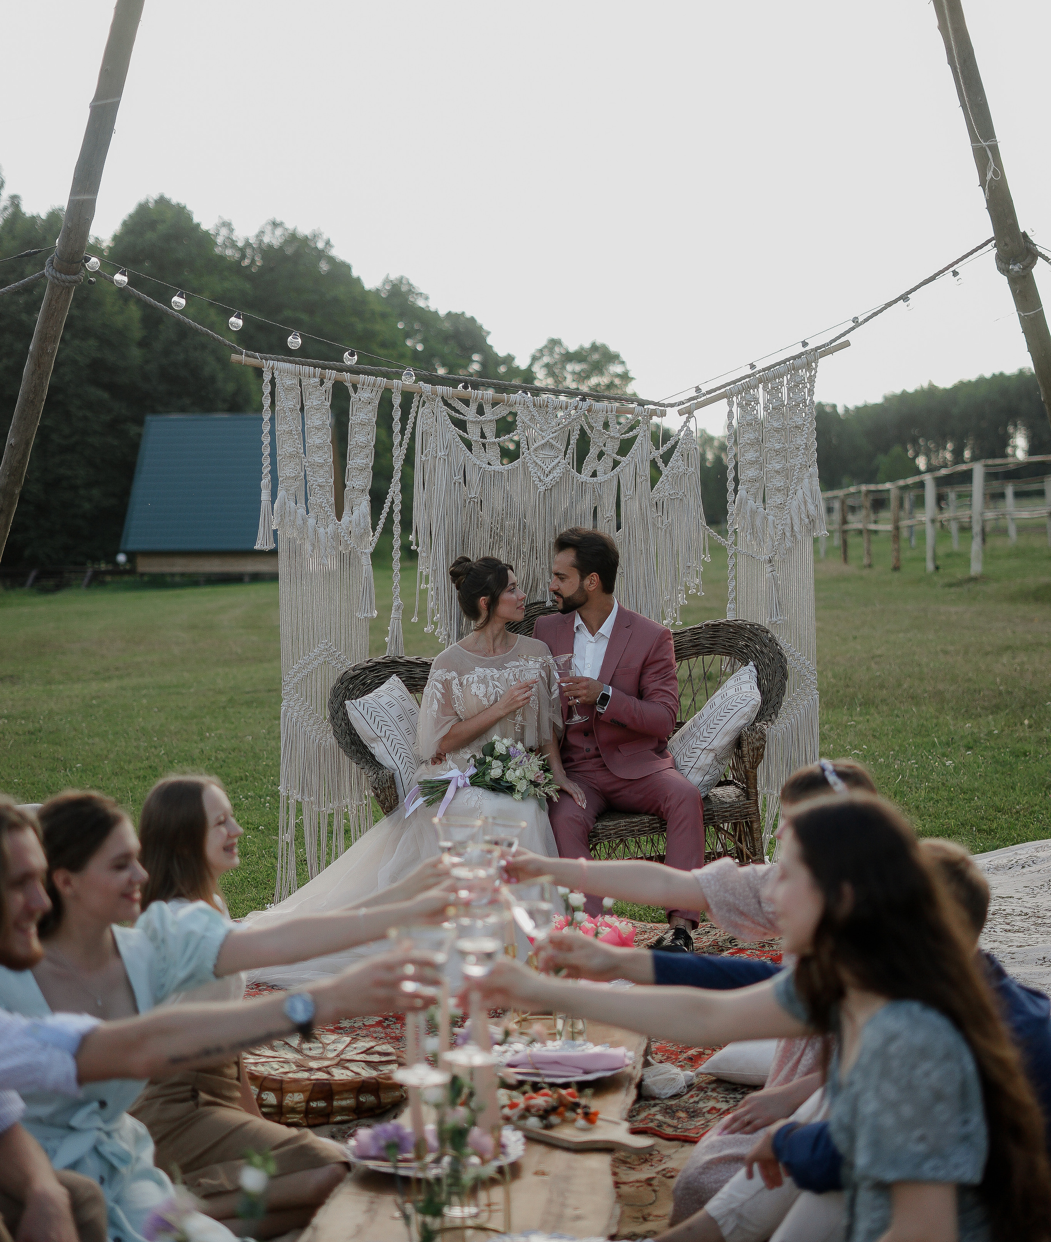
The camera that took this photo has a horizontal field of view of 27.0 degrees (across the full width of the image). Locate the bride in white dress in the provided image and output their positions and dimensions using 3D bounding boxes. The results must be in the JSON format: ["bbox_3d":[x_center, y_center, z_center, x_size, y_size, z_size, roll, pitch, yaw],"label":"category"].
[{"bbox_3d":[-0.335,0.394,6.651,0.950,1.170,0.980,-1,5,-11],"label":"bride in white dress"}]

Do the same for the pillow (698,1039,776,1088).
[{"bbox_3d":[0.635,1.021,5.377,0.440,0.130,0.430,0,5,0],"label":"pillow"}]

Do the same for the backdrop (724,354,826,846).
[{"bbox_3d":[0.850,0.021,7.374,0.360,1.840,0.100,1,5,9],"label":"backdrop"}]

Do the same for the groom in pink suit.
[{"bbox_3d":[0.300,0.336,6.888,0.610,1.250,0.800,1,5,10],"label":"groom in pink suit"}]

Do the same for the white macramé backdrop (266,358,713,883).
[{"bbox_3d":[-0.140,0.032,7.245,1.530,1.800,0.140,0,5,-5],"label":"white macramé backdrop"}]

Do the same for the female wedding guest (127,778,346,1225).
[{"bbox_3d":[-0.570,0.736,4.472,0.760,0.830,0.500,2,5,27],"label":"female wedding guest"}]

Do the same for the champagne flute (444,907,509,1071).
[{"bbox_3d":[-0.070,0.502,3.029,0.083,0.207,0.083,4,4,0],"label":"champagne flute"}]

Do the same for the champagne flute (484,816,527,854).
[{"bbox_3d":[-0.035,0.451,3.897,0.083,0.207,0.083,0,5,0],"label":"champagne flute"}]

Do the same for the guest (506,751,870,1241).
[{"bbox_3d":[0.440,0.727,4.401,0.860,0.860,0.520,-3,5,-30],"label":"guest"}]

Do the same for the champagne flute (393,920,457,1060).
[{"bbox_3d":[-0.136,0.507,2.929,0.083,0.207,0.083,0,5,0],"label":"champagne flute"}]

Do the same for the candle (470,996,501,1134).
[{"bbox_3d":[-0.063,0.716,3.517,0.028,0.225,0.028,-4,4,0],"label":"candle"}]

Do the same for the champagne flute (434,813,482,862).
[{"bbox_3d":[-0.120,0.455,3.848,0.083,0.207,0.083,0,5,0],"label":"champagne flute"}]

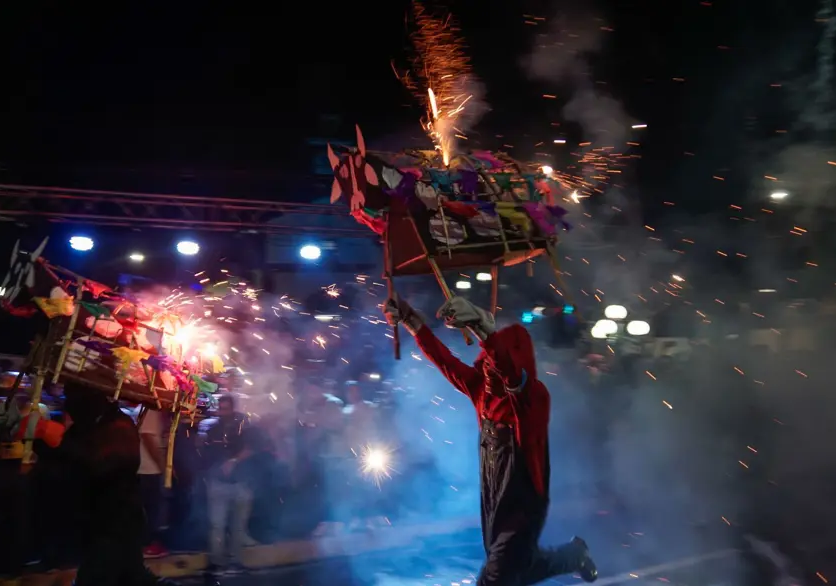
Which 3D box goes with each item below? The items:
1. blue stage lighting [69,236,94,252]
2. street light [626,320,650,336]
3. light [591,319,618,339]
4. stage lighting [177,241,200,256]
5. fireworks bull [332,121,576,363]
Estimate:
[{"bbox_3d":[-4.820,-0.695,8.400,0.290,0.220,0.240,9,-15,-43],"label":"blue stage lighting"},{"bbox_3d":[5.264,0.848,14.000,0.420,0.380,0.420,-5,-12,20],"label":"street light"},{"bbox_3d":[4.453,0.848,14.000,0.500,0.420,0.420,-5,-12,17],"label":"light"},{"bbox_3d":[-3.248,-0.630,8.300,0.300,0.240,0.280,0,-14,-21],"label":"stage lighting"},{"bbox_3d":[0.176,-0.265,2.750,1.000,0.960,0.550,-5,-14,-34],"label":"fireworks bull"}]

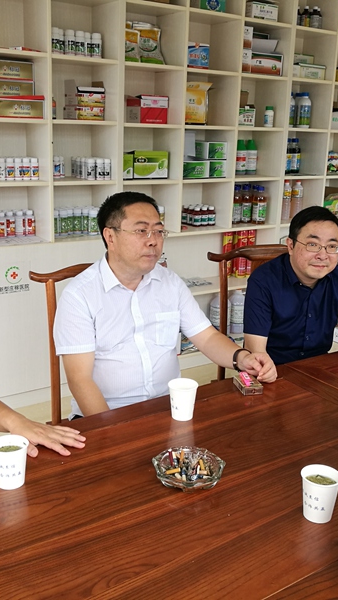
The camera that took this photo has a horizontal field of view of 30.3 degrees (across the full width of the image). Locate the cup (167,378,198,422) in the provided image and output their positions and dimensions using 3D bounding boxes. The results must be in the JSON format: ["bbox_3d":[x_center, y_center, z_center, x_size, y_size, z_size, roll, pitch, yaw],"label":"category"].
[{"bbox_3d":[0.035,0.254,1.572,0.077,0.087,0.077,2,16,-1],"label":"cup"}]

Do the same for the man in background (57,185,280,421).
[{"bbox_3d":[-0.005,0.338,1.855,0.630,1.290,0.660,-4,17,-21],"label":"man in background"}]

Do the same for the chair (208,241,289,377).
[{"bbox_3d":[0.406,0.332,2.393,0.465,1.040,0.490,-4,17,-20],"label":"chair"}]

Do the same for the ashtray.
[{"bbox_3d":[0.041,0.357,1.298,0.150,0.036,0.150,2,16,-1],"label":"ashtray"}]

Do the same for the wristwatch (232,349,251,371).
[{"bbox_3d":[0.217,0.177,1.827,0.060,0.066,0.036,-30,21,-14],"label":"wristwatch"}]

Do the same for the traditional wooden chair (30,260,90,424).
[{"bbox_3d":[-0.177,0.407,2.051,0.465,1.040,0.490,-5,17,-24],"label":"traditional wooden chair"}]

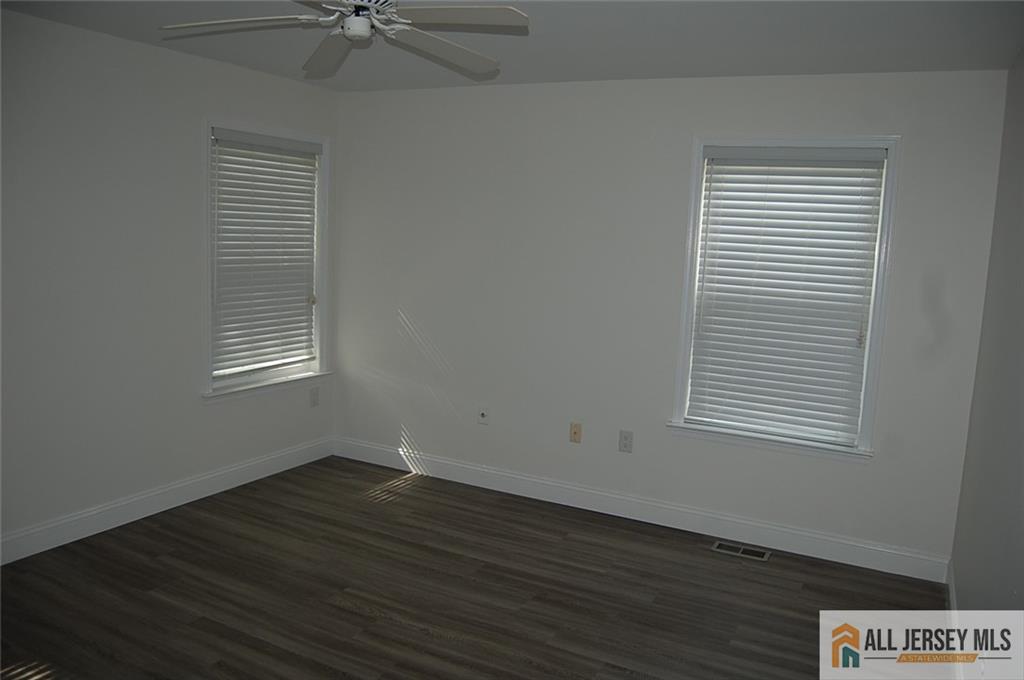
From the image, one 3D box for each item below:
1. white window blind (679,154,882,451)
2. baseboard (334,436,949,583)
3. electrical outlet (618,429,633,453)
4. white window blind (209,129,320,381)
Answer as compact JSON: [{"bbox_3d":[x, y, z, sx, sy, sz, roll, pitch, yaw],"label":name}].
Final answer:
[{"bbox_3d":[1.366,-0.234,3.928,0.873,1.469,0.060,6,9,26],"label":"white window blind"},{"bbox_3d":[0.426,0.919,4.498,3.734,0.138,0.020,6,9,26],"label":"baseboard"},{"bbox_3d":[0.646,0.579,4.351,0.074,0.119,0.010,6,9,26],"label":"electrical outlet"},{"bbox_3d":[-1.480,-0.525,4.667,0.060,1.388,0.898,6,9,26],"label":"white window blind"}]

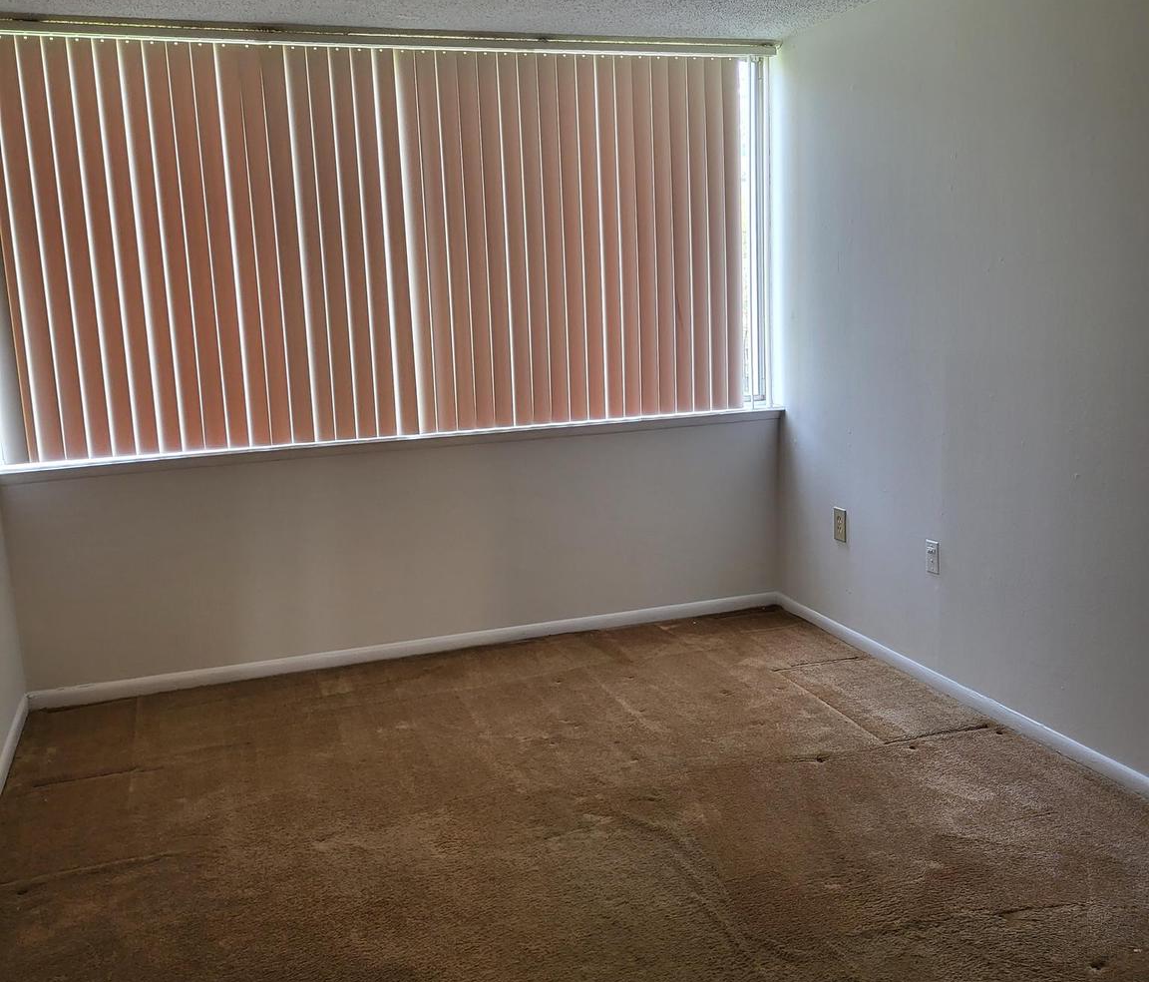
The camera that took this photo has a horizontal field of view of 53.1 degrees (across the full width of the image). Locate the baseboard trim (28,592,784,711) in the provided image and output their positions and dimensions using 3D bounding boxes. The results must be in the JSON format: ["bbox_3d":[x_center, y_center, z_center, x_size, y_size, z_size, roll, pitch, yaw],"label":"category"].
[{"bbox_3d":[-0.543,0.631,4.712,3.100,0.067,0.016,-6,11,-18],"label":"baseboard trim"}]

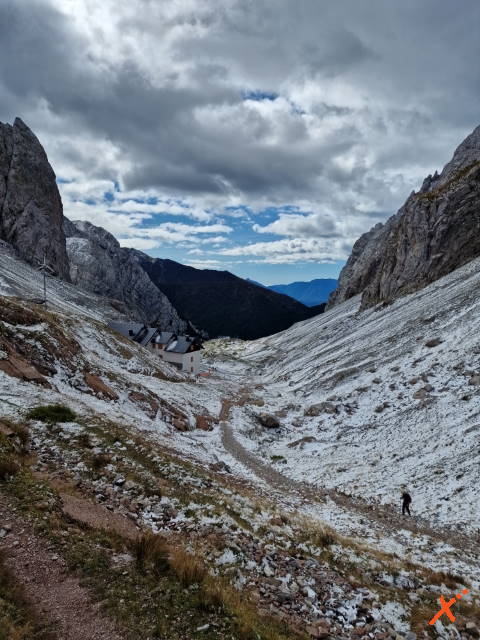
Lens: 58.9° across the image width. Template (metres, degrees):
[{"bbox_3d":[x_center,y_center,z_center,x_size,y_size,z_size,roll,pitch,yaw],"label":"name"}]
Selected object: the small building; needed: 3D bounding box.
[{"bbox_3d":[-24.530,7.190,118.370,31.300,11.100,8.800,4,6,34],"label":"small building"}]

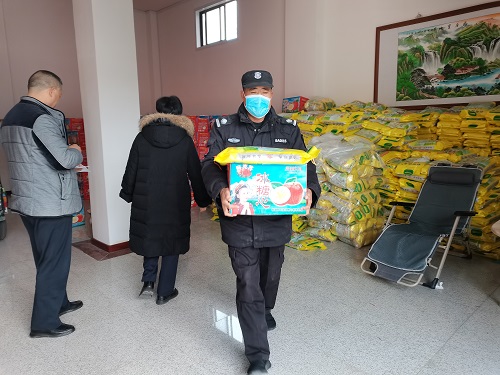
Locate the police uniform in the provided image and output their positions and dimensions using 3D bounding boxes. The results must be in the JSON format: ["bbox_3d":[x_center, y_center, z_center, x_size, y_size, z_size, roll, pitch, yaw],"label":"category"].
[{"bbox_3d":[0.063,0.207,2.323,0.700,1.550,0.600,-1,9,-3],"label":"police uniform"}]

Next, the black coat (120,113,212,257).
[{"bbox_3d":[-0.650,-0.014,2.934,0.700,1.100,0.460,1,9,8],"label":"black coat"}]

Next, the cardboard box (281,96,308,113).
[{"bbox_3d":[0.797,-1.428,6.524,0.260,0.255,0.380,-10,13,-43],"label":"cardboard box"}]

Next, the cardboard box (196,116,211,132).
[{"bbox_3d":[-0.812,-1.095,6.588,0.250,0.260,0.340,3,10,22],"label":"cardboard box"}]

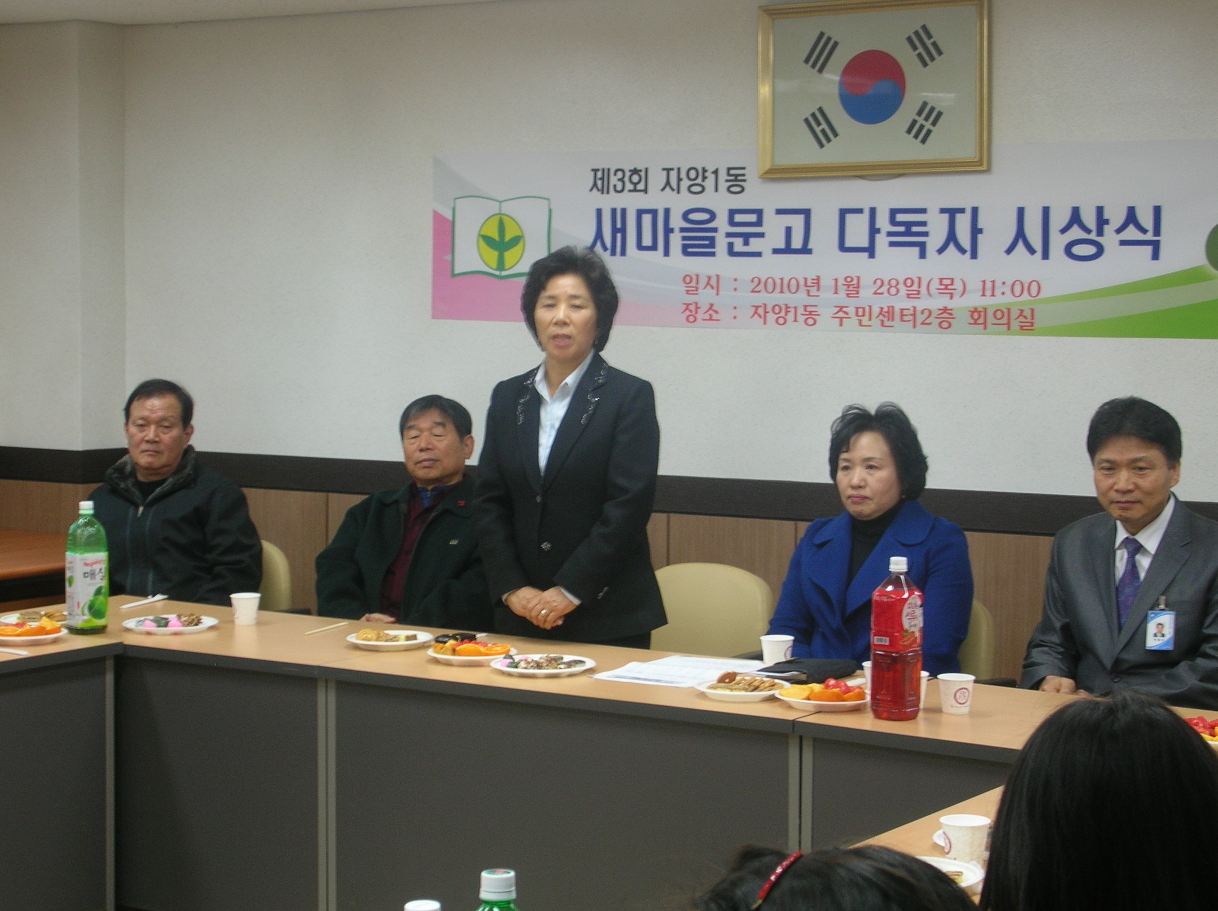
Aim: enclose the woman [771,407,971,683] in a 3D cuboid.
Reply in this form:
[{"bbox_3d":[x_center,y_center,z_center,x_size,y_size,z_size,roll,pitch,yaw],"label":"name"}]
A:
[{"bbox_3d":[0.484,0.530,5.580,0.500,1.270,0.760,3,5,35],"label":"woman"}]

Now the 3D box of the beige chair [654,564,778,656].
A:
[{"bbox_3d":[0.099,0.695,6.215,0.560,0.841,0.600,3,5,30],"label":"beige chair"}]

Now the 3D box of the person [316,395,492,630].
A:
[{"bbox_3d":[-0.546,0.489,6.172,0.540,1.249,0.800,3,5,29],"label":"person"}]

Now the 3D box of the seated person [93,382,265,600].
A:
[{"bbox_3d":[-1.256,0.443,6.619,0.530,1.262,0.780,3,5,27],"label":"seated person"}]

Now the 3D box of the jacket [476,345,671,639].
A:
[{"bbox_3d":[-0.086,0.095,5.970,0.460,0.655,0.280,3,5,30],"label":"jacket"}]

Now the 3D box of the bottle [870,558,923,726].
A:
[{"bbox_3d":[0.545,0.344,4.911,0.083,0.300,0.083,0,4,0],"label":"bottle"}]

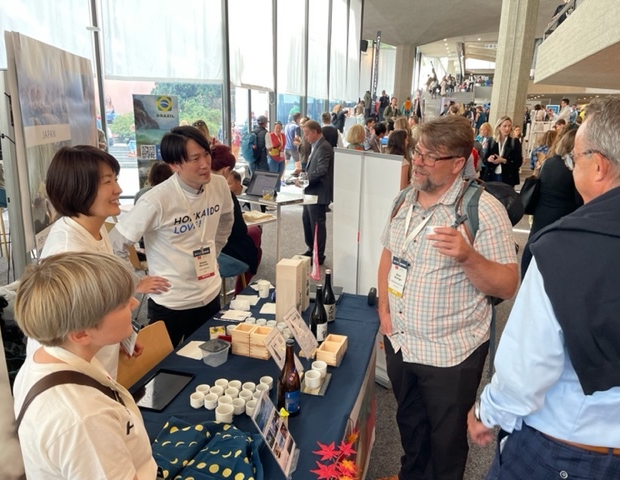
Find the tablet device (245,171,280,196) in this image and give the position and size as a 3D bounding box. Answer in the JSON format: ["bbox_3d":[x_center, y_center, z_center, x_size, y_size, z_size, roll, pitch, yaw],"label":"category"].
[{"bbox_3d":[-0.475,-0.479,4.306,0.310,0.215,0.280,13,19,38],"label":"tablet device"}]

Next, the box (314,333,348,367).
[{"bbox_3d":[0.104,0.492,2.153,0.085,0.058,0.170,6,16,19],"label":"box"}]

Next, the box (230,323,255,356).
[{"bbox_3d":[-0.299,0.462,2.215,0.087,0.113,0.087,5,14,16],"label":"box"}]

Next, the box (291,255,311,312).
[{"bbox_3d":[-0.059,0.248,2.741,0.097,0.295,0.102,5,14,15],"label":"box"}]

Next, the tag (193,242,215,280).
[{"bbox_3d":[-0.503,0.112,2.285,0.092,0.145,0.010,-16,12,-39],"label":"tag"}]

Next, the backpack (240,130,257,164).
[{"bbox_3d":[-1.021,-1.569,8.178,0.250,0.530,0.300,-8,18,-31],"label":"backpack"}]

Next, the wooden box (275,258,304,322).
[{"bbox_3d":[-0.104,0.268,2.482,0.107,0.312,0.108,5,16,16],"label":"wooden box"}]

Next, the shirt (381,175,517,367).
[{"bbox_3d":[0.508,0.108,1.839,0.380,0.700,0.570,-10,19,-35],"label":"shirt"}]

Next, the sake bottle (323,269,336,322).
[{"bbox_3d":[0.111,0.295,2.583,0.070,0.285,0.070,1,13,0],"label":"sake bottle"}]

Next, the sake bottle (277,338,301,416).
[{"bbox_3d":[-0.073,0.492,1.744,0.083,0.285,0.083,1,13,0],"label":"sake bottle"}]

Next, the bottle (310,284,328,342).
[{"bbox_3d":[0.050,0.355,2.326,0.081,0.285,0.081,1,13,0],"label":"bottle"}]

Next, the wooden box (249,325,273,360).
[{"bbox_3d":[-0.210,0.459,2.144,0.085,0.115,0.085,6,16,17],"label":"wooden box"}]

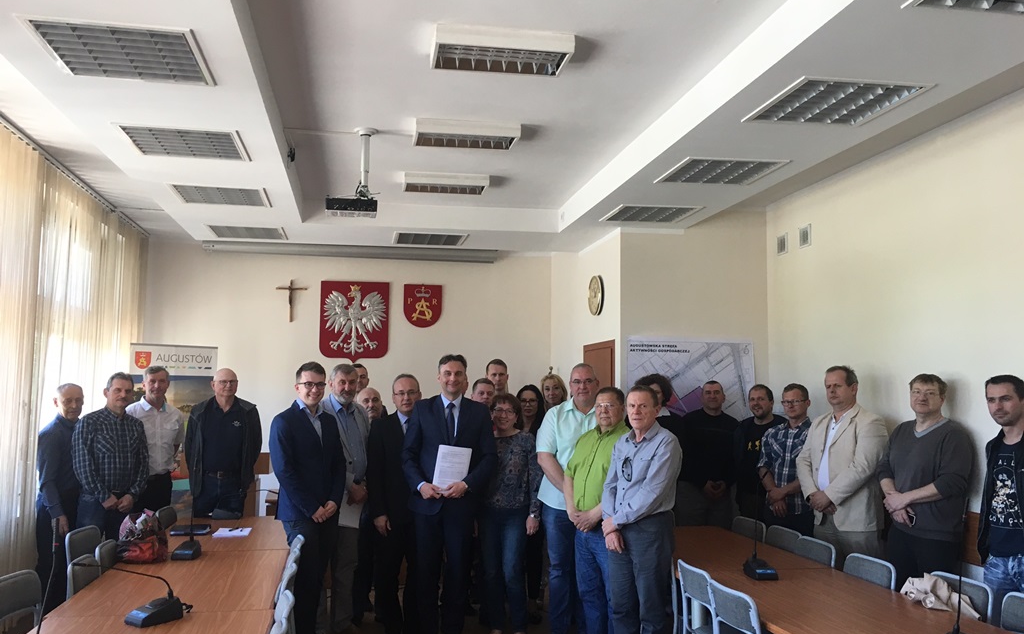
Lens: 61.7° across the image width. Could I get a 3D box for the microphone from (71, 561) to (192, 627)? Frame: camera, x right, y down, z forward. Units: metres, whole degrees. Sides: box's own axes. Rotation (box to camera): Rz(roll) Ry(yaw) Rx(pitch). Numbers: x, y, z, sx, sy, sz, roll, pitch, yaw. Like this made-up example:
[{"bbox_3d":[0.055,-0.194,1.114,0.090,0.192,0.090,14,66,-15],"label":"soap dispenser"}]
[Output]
[{"bbox_3d":[-1.452,1.032,3.232,0.120,0.264,0.415,-3,-6,37],"label":"microphone"}]

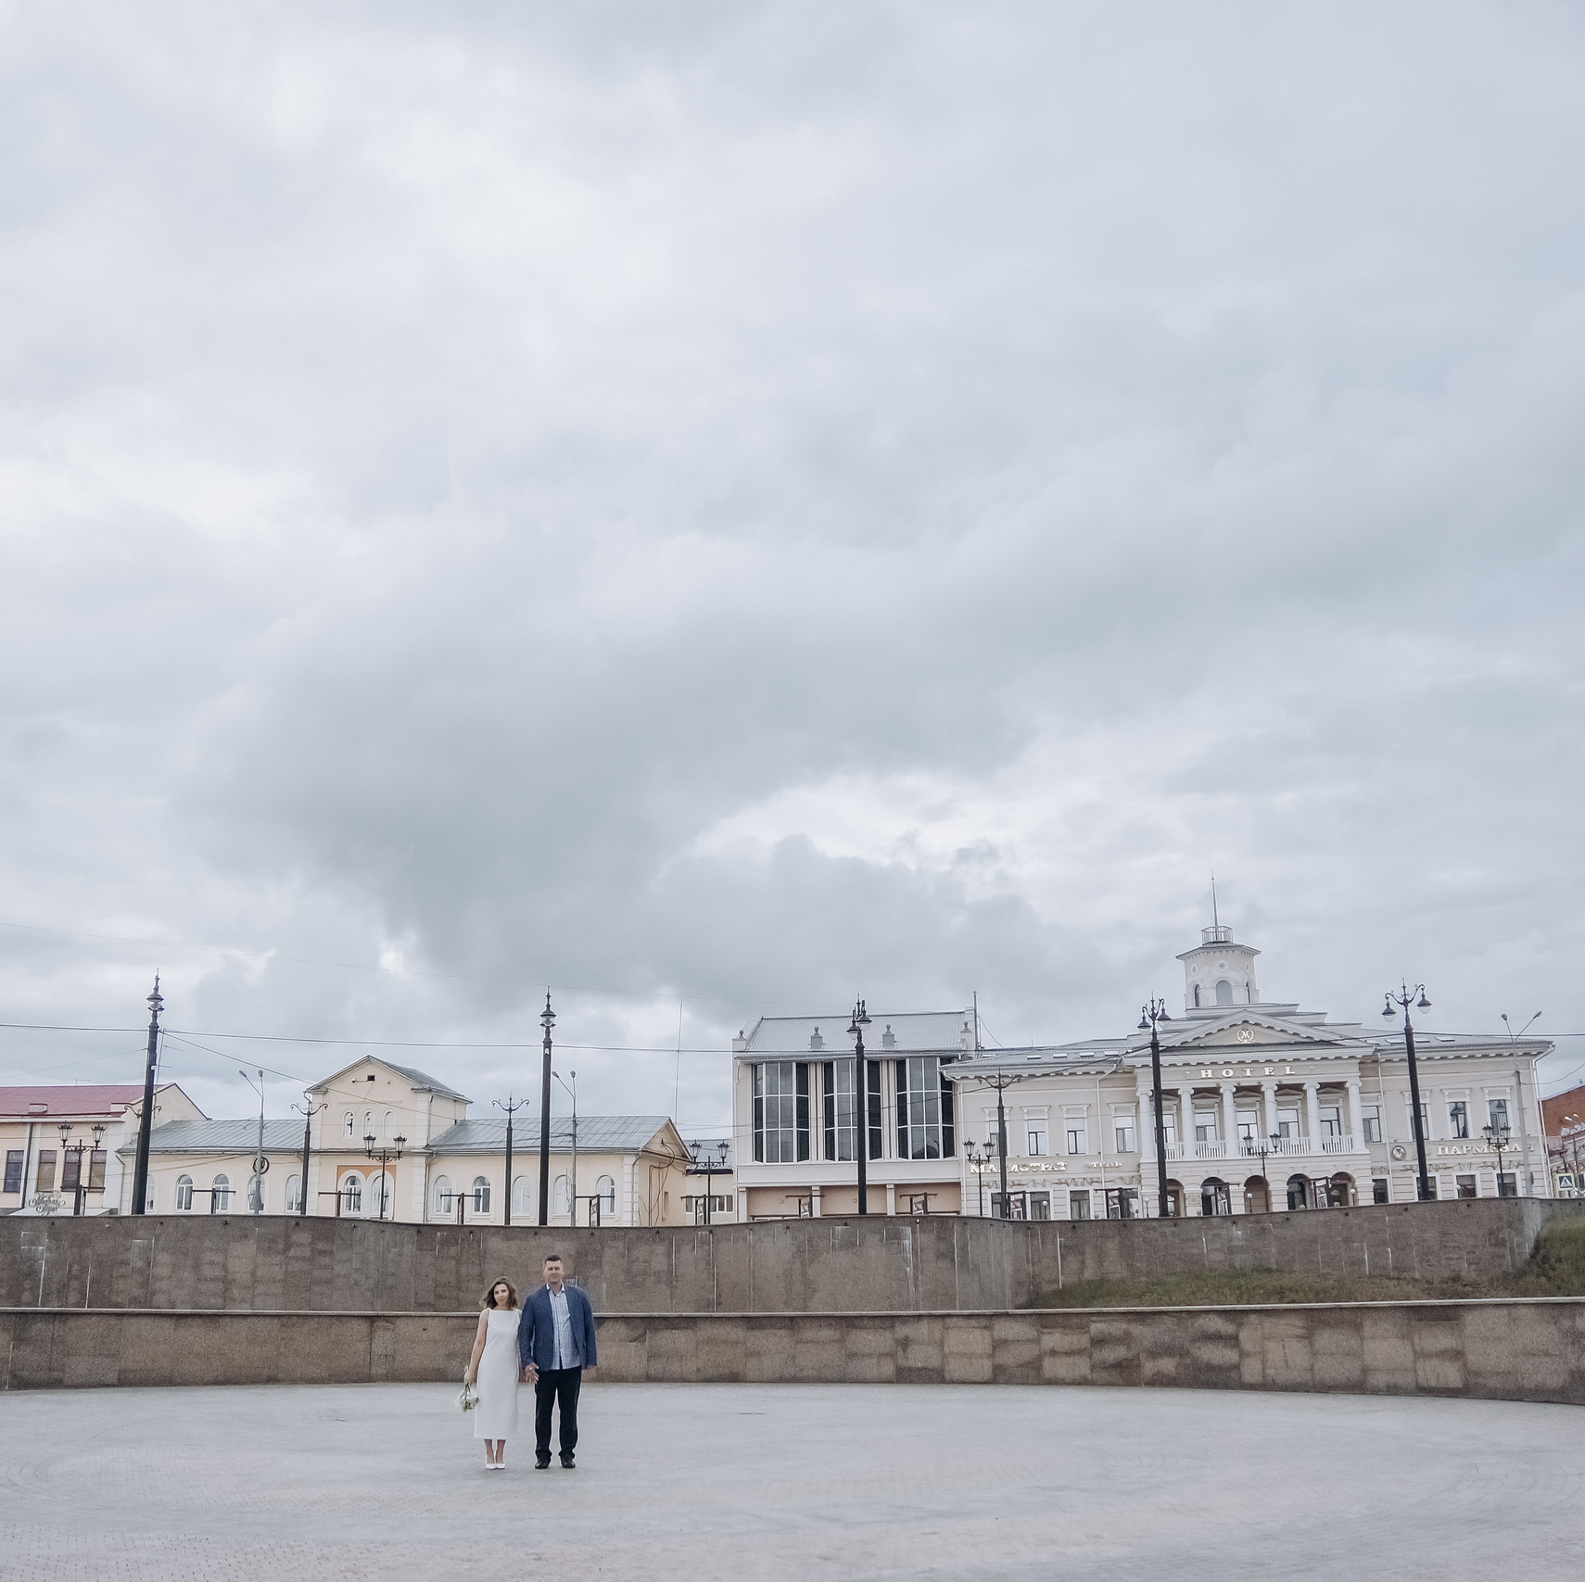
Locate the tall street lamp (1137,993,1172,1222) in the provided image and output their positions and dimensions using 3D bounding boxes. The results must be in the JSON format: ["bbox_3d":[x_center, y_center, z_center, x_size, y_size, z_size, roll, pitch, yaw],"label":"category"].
[{"bbox_3d":[13.564,12.032,58.454,0.550,9.000,2.000,4,-18,-13],"label":"tall street lamp"}]

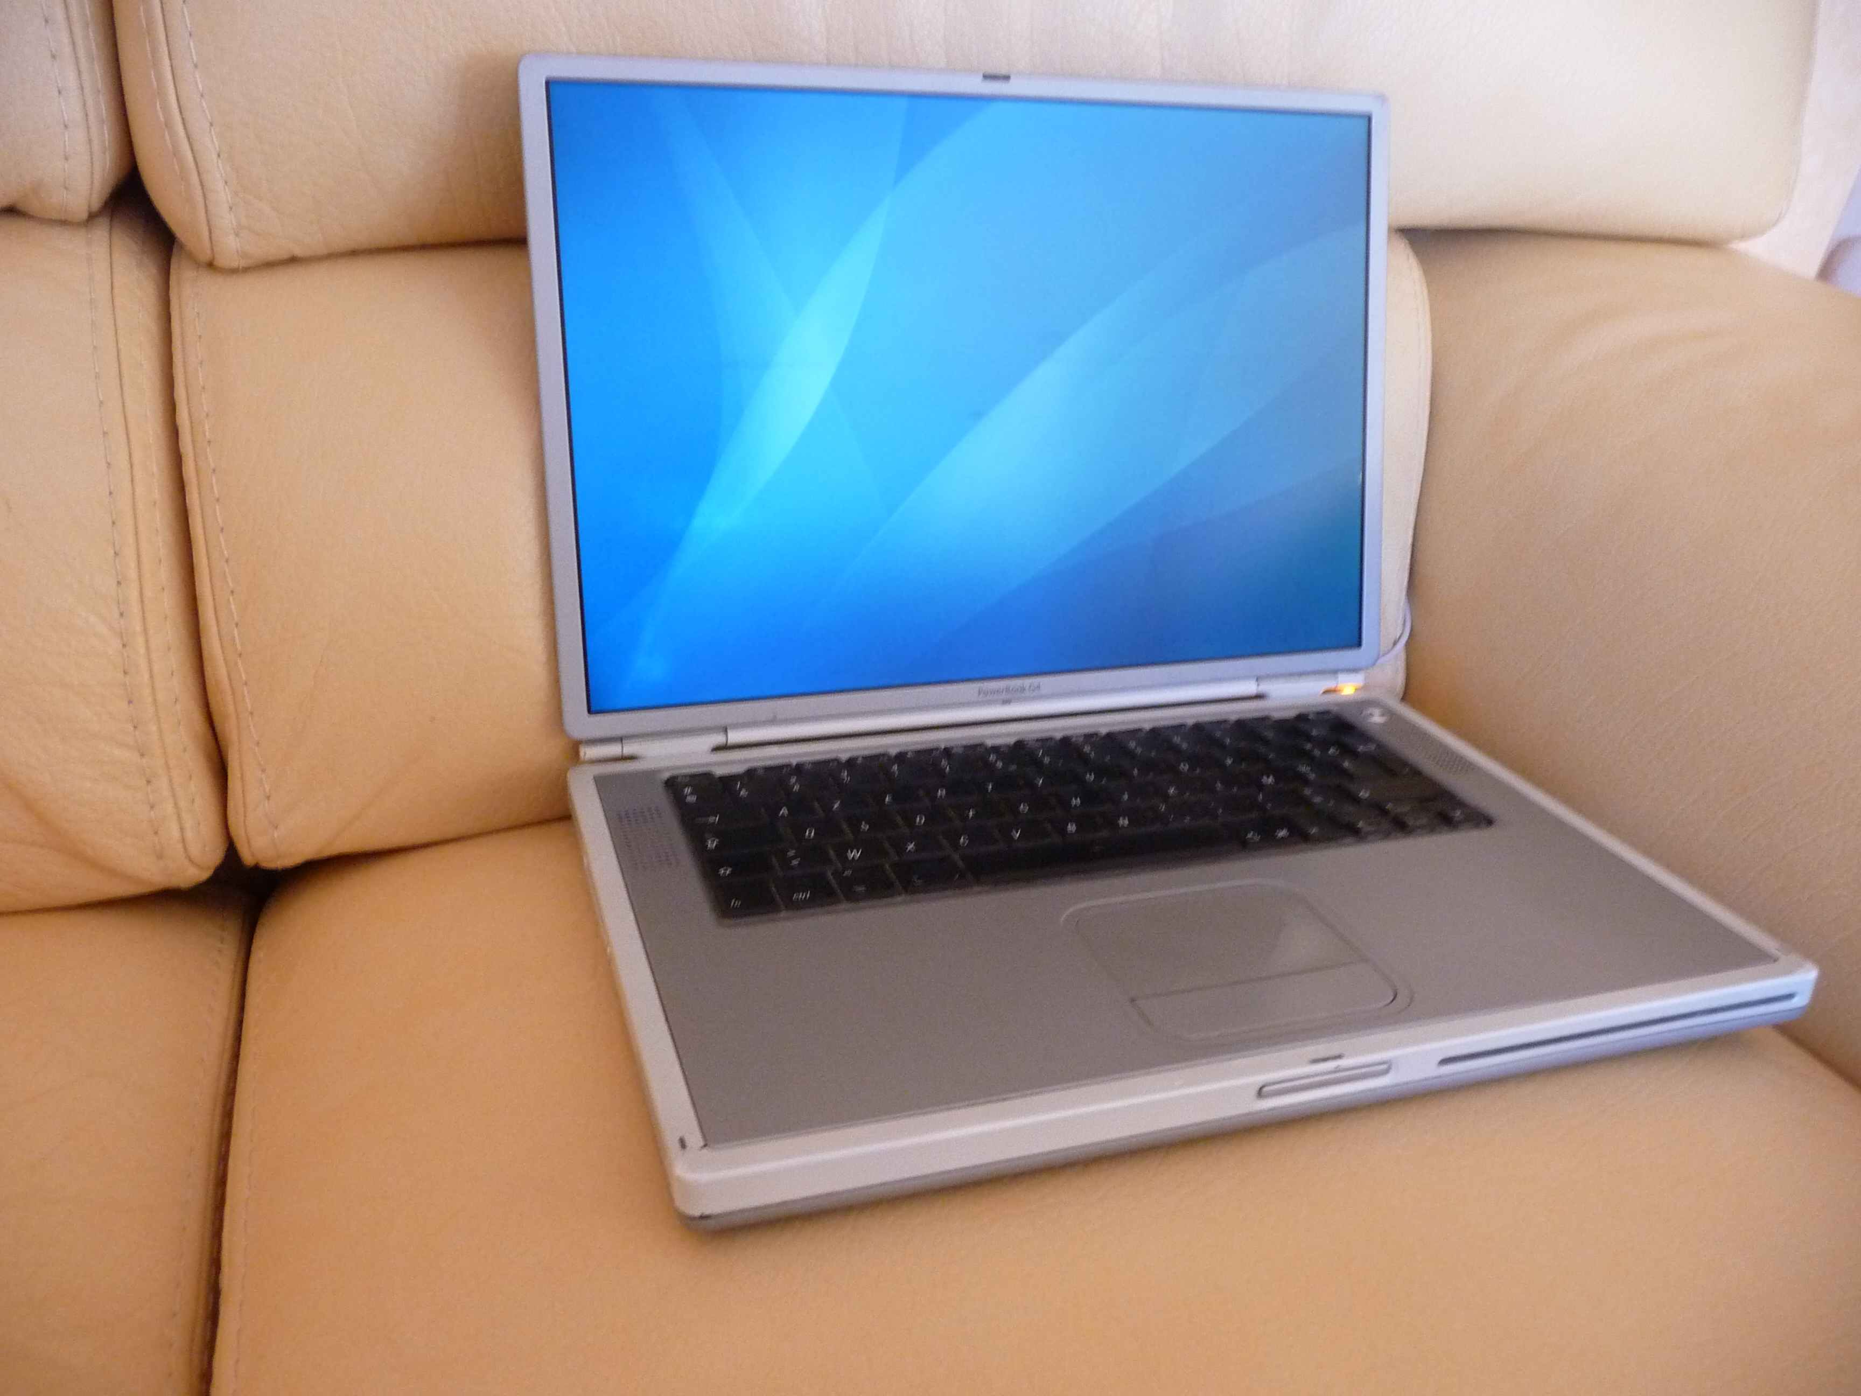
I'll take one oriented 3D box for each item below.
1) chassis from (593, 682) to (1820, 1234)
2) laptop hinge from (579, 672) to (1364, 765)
[{"bbox_3d":[0.066,0.060,0.499,0.341,0.018,0.233,-5,24,-18],"label":"chassis"},{"bbox_3d":[0.029,0.005,0.591,0.327,0.010,0.010,-5,24,-18],"label":"laptop hinge"}]

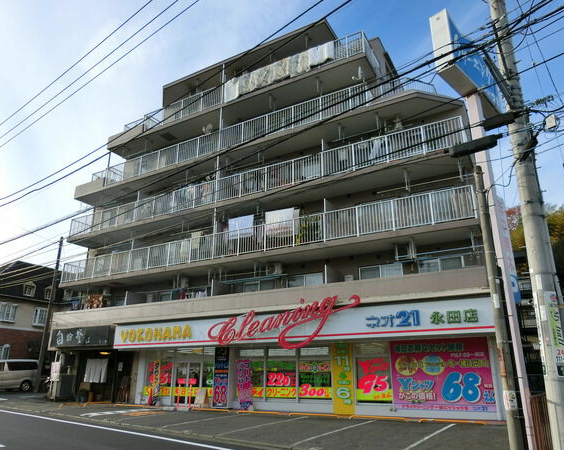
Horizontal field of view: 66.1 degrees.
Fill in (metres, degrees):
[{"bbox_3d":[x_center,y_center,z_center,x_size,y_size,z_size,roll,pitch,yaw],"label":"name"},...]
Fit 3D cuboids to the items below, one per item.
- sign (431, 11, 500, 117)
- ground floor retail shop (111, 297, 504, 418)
[{"bbox_3d":[4.610,-3.897,10.778,2.706,1.580,0.400,17,-25,-42],"label":"sign"},{"bbox_3d":[-0.455,5.613,17.767,17.150,3.800,2.000,-11,-21,28],"label":"ground floor retail shop"}]

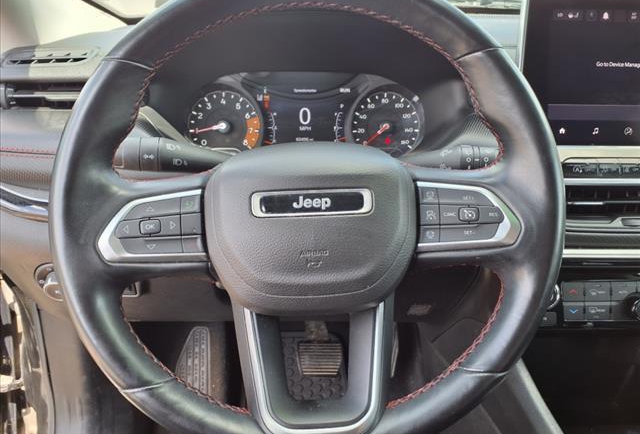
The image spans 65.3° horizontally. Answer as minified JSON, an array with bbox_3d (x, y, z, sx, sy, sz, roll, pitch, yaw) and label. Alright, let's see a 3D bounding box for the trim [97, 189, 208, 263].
[{"bbox_3d":[-0.130,0.007,0.385,0.083,0.053,0.015,-2,-3,-1],"label":"trim"}]

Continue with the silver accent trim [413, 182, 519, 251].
[{"bbox_3d":[0.114,0.000,0.383,0.079,0.052,0.015,-2,-3,-1],"label":"silver accent trim"}]

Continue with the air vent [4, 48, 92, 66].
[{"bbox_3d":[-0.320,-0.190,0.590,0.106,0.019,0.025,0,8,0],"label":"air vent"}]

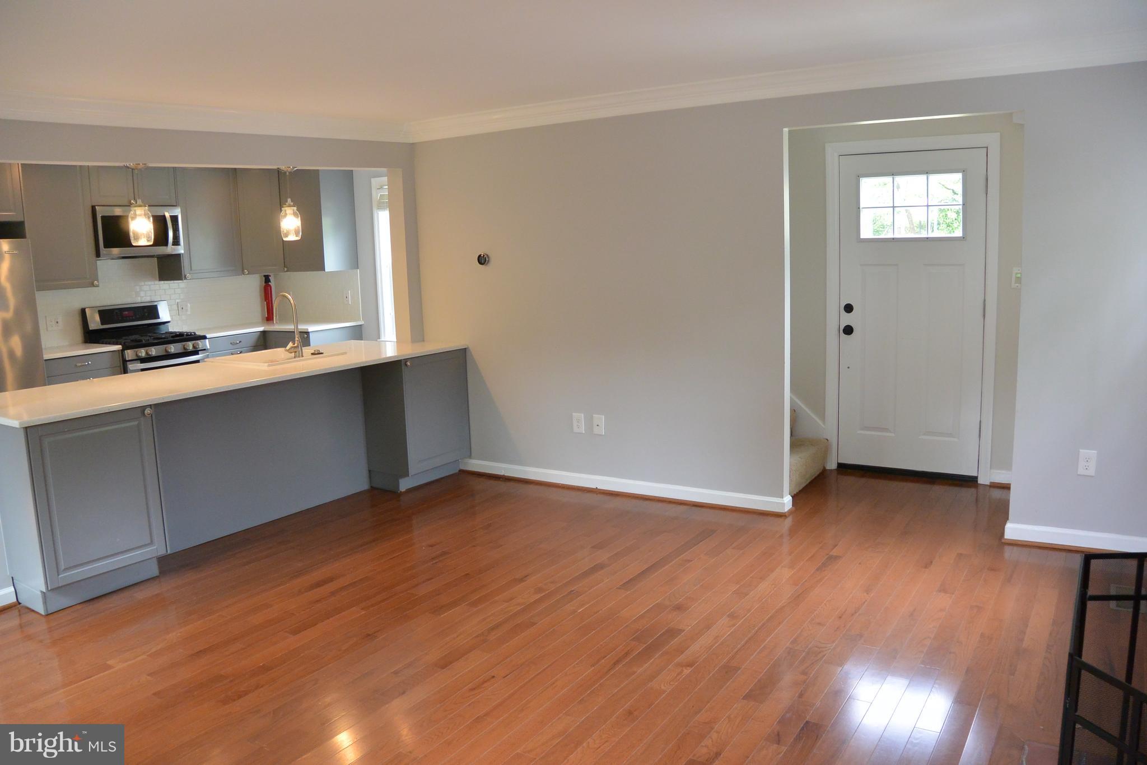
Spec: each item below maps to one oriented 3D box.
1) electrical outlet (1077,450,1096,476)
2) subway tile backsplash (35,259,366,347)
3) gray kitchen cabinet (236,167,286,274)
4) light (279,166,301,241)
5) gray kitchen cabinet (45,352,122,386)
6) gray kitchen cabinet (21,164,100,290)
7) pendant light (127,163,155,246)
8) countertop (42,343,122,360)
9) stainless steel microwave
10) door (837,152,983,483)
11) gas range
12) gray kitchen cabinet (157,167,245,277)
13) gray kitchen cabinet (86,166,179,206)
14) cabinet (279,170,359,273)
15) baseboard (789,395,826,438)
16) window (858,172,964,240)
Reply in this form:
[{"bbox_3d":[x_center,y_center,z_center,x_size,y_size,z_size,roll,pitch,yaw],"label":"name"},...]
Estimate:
[{"bbox_3d":[2.449,0.386,4.099,0.077,0.123,0.010,4,11,33],"label":"electrical outlet"},{"bbox_3d":[-3.369,-0.778,7.696,1.080,0.726,2.780,4,11,33],"label":"subway tile backsplash"},{"bbox_3d":[-3.217,-1.572,8.480,0.400,1.015,0.490,4,11,33],"label":"gray kitchen cabinet"},{"bbox_3d":[-1.827,-1.152,5.545,0.140,0.470,0.140,4,11,33],"label":"light"},{"bbox_3d":[-4.003,0.210,6.861,0.603,0.885,0.605,4,11,33],"label":"gray kitchen cabinet"},{"bbox_3d":[-4.267,-1.264,6.887,0.400,1.015,0.615,4,11,33],"label":"gray kitchen cabinet"},{"bbox_3d":[-2.299,-0.941,4.557,0.130,0.430,0.130,4,11,33],"label":"pendant light"},{"bbox_3d":[-4.121,-0.249,6.980,0.650,0.038,0.620,4,11,33],"label":"countertop"},{"bbox_3d":[-3.854,-1.304,7.466,0.460,0.430,0.757,4,11,33],"label":"stainless steel microwave"},{"bbox_3d":[2.116,-0.426,5.447,0.905,2.026,0.045,4,11,33],"label":"door"},{"bbox_3d":[-3.705,-0.067,7.567,0.710,1.215,0.762,4,11,33],"label":"gas range"},{"bbox_3d":[-3.404,-1.445,7.758,0.395,1.010,0.610,4,11,33],"label":"gray kitchen cabinet"},{"bbox_3d":[-3.787,-1.653,7.196,0.395,0.368,0.762,4,11,33],"label":"gray kitchen cabinet"},{"bbox_3d":[-2.382,-1.537,7.968,0.610,1.010,0.390,4,11,33],"label":"cabinet"},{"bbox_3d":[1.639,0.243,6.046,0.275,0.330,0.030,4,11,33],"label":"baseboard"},{"bbox_3d":[2.105,-1.095,5.369,0.661,0.410,0.050,4,11,33],"label":"window"}]

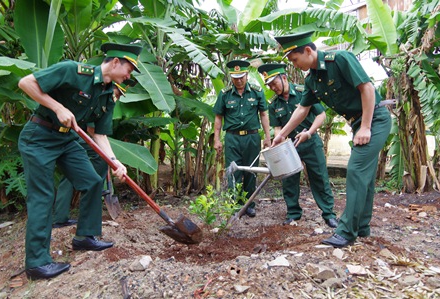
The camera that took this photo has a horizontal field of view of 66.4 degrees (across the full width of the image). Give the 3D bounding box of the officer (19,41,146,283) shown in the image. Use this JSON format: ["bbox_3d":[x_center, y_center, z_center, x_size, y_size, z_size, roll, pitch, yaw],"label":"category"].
[{"bbox_3d":[-0.955,0.055,2.300,0.820,1.570,0.580,0,1,9],"label":"officer"}]

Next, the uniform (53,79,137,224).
[{"bbox_3d":[-1.204,0.010,3.200,0.680,1.400,0.520,0,1,14],"label":"uniform"}]

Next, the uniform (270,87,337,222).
[{"bbox_3d":[0.837,0.010,3.450,0.600,1.420,0.450,1,2,34],"label":"uniform"}]

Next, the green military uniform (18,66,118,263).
[{"bbox_3d":[-1.044,0.089,2.300,0.640,1.380,0.540,0,1,9],"label":"green military uniform"}]

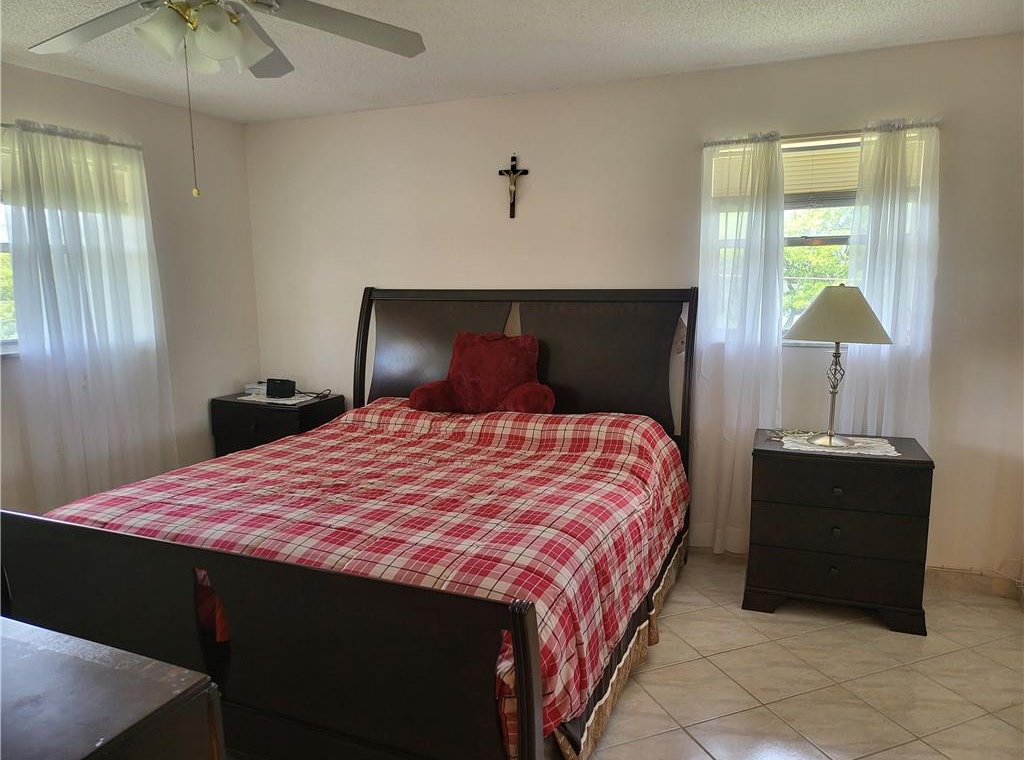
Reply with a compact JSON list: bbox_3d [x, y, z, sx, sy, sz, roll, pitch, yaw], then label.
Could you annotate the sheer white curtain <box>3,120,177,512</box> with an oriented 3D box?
[{"bbox_3d":[-2.154,-0.140,3.694,0.112,2.135,0.825,3,9,23],"label":"sheer white curtain"}]

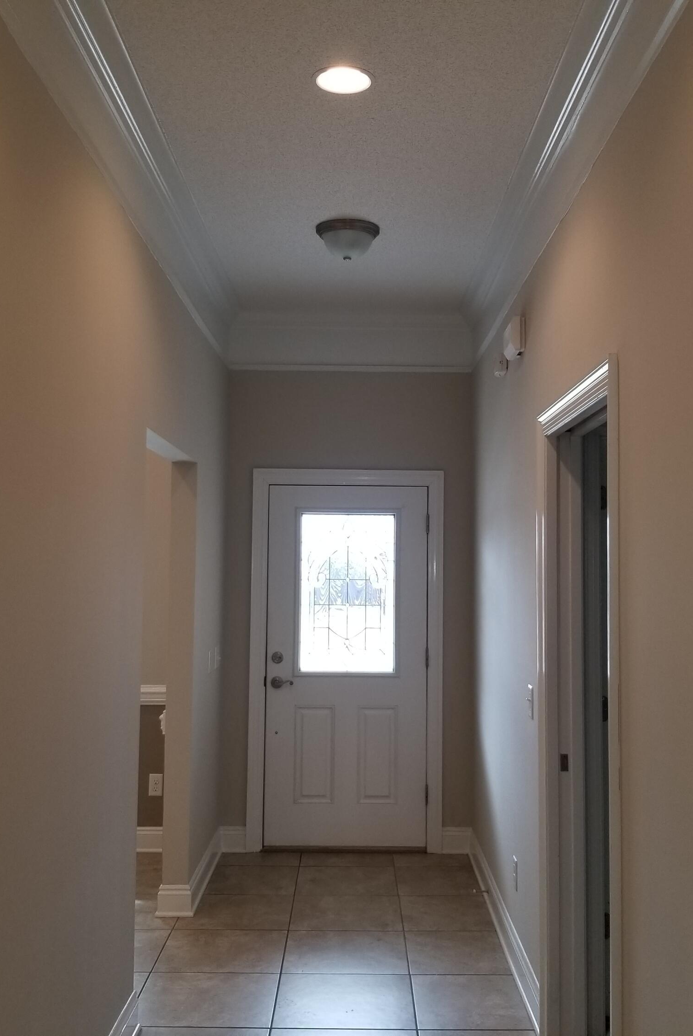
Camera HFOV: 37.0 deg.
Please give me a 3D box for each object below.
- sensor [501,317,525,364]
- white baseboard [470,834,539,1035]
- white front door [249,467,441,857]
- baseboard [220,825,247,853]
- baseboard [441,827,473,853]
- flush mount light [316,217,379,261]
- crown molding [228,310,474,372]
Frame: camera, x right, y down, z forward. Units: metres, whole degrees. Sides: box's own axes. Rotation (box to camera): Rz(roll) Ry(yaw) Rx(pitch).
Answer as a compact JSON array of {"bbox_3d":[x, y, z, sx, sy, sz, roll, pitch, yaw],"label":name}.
[{"bbox_3d":[0.679,-0.724,4.203,0.060,0.138,0.190,1,-3,1],"label":"sensor"},{"bbox_3d":[0.679,1.761,4.705,0.022,0.140,2.258,1,-3,1],"label":"white baseboard"},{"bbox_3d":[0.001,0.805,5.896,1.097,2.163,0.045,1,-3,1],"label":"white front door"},{"bbox_3d":[-0.634,1.808,5.835,0.152,0.140,0.022,1,-3,1],"label":"baseboard"},{"bbox_3d":[0.620,1.821,5.822,0.162,0.140,0.022,1,-3,1],"label":"baseboard"},{"bbox_3d":[0.007,-1.175,4.499,0.272,0.152,0.272,1,-3,1],"label":"flush mount light"},{"bbox_3d":[0.025,-1.008,5.948,1.411,0.330,0.085,1,-3,1],"label":"crown molding"}]

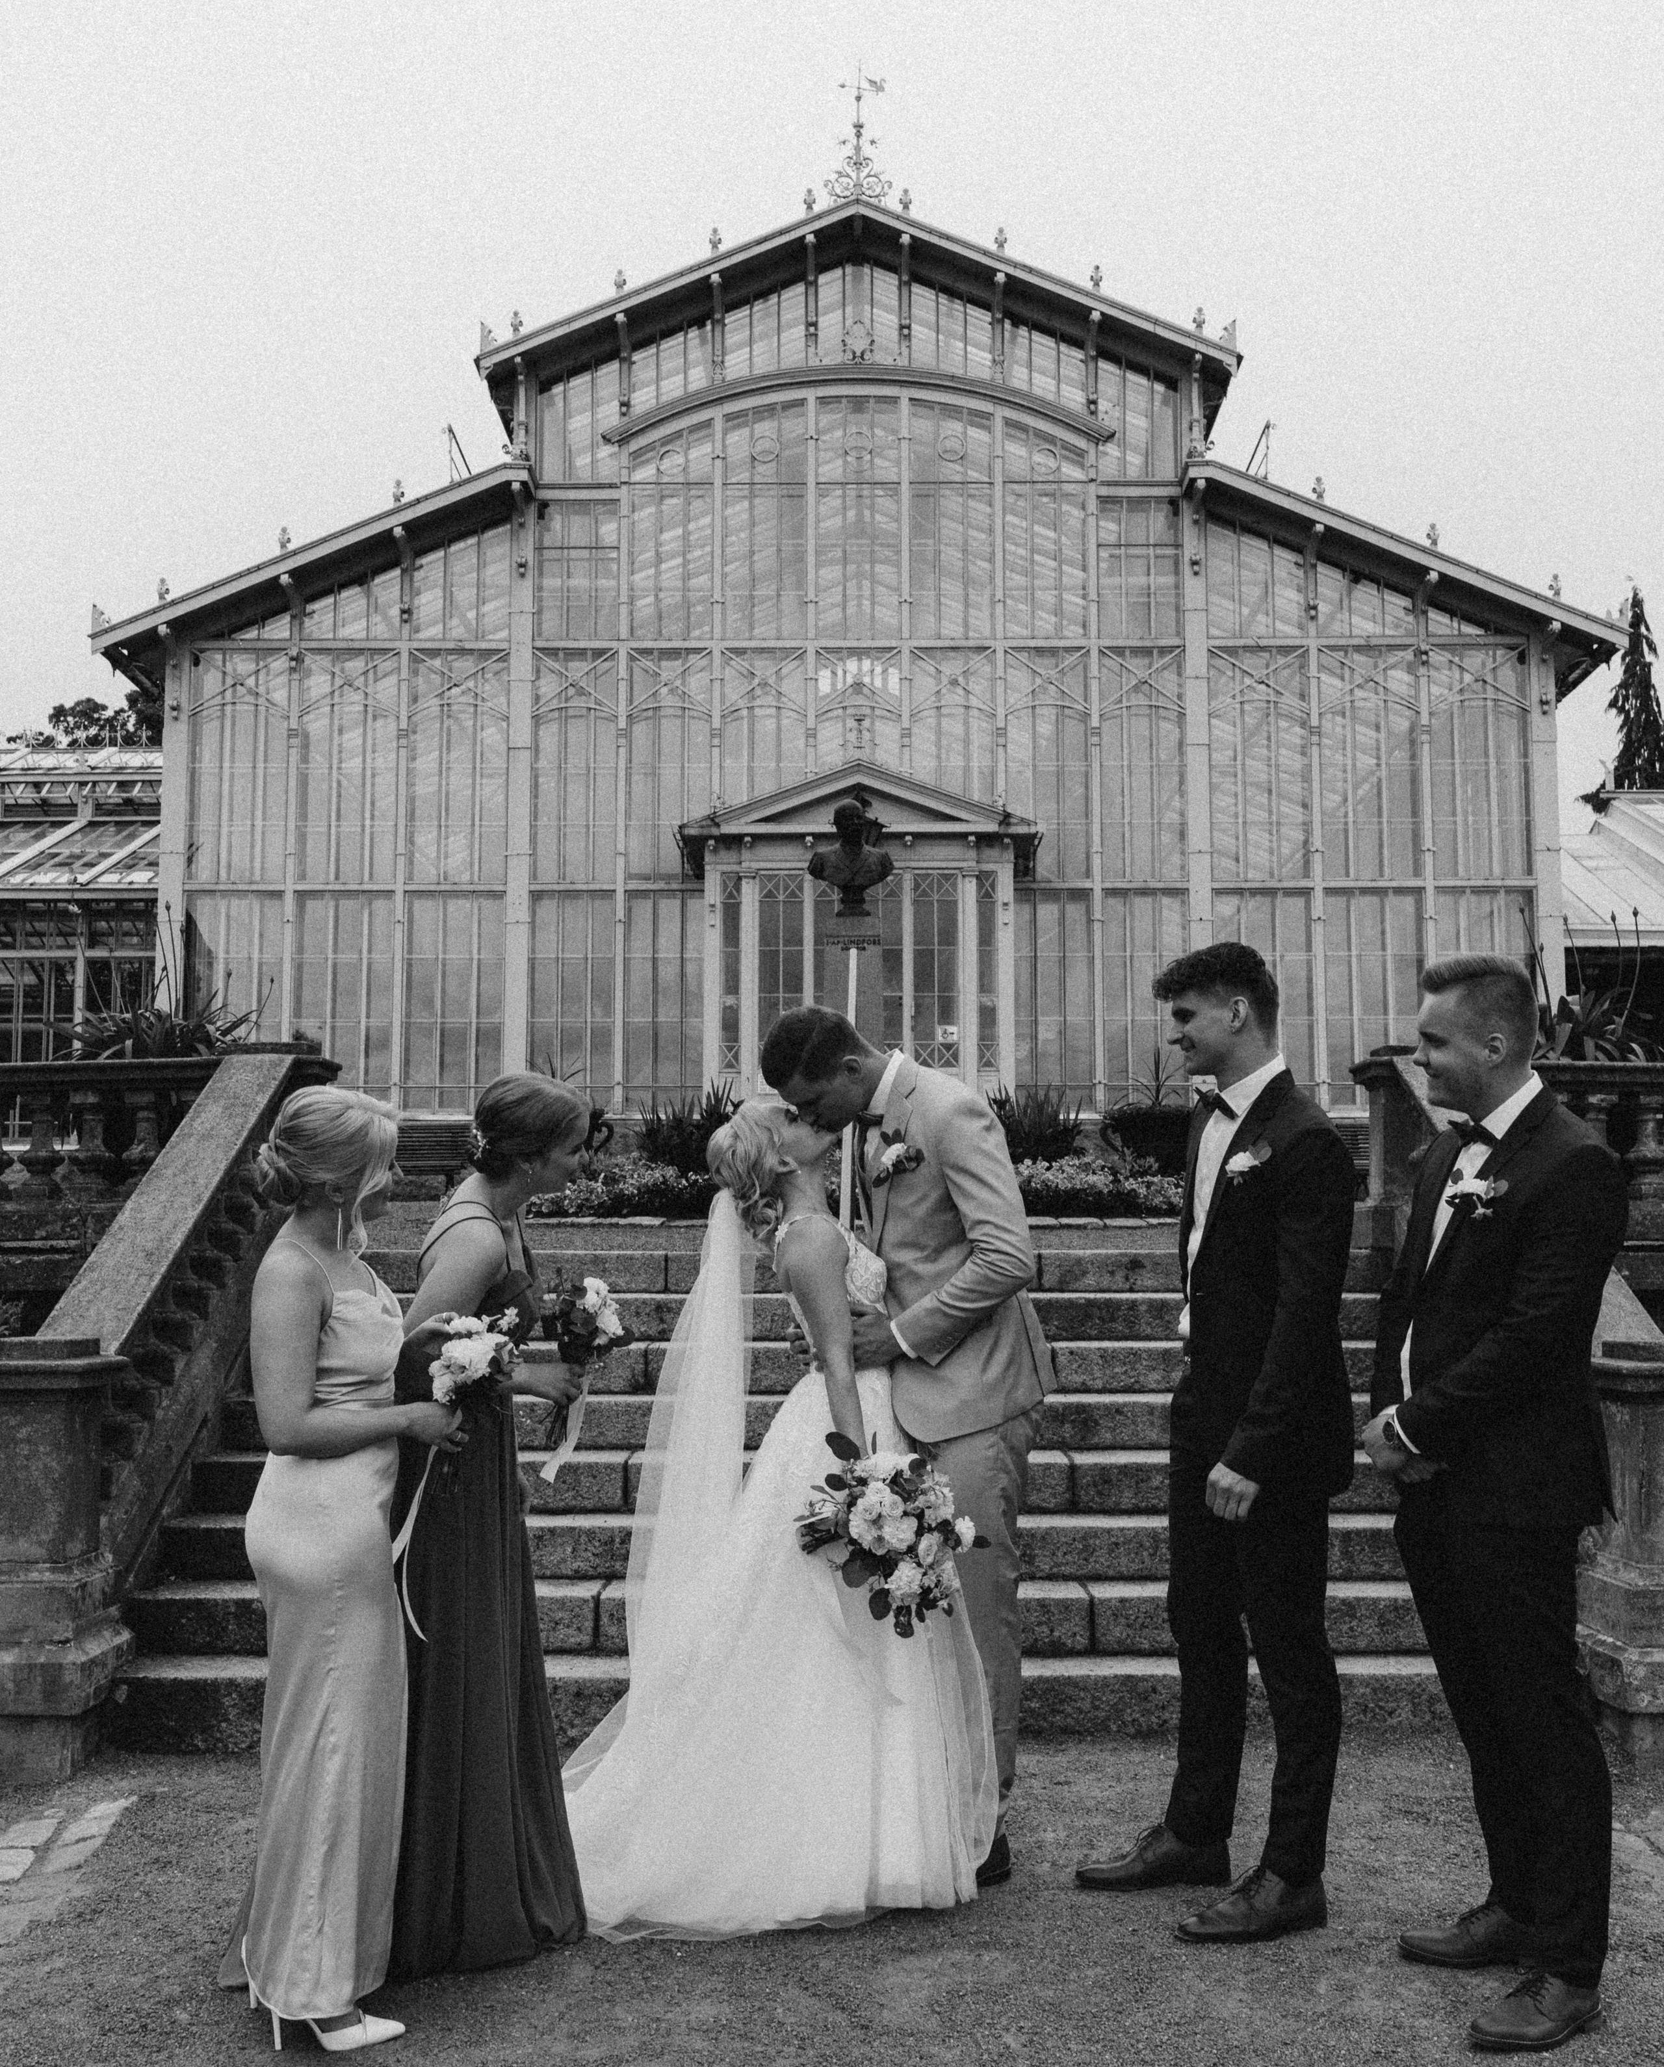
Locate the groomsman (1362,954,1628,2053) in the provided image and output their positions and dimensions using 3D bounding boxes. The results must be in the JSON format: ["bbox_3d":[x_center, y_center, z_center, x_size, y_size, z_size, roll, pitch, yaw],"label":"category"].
[{"bbox_3d":[1.164,0.751,4.241,0.440,1.798,0.550,3,-7,-24],"label":"groomsman"}]

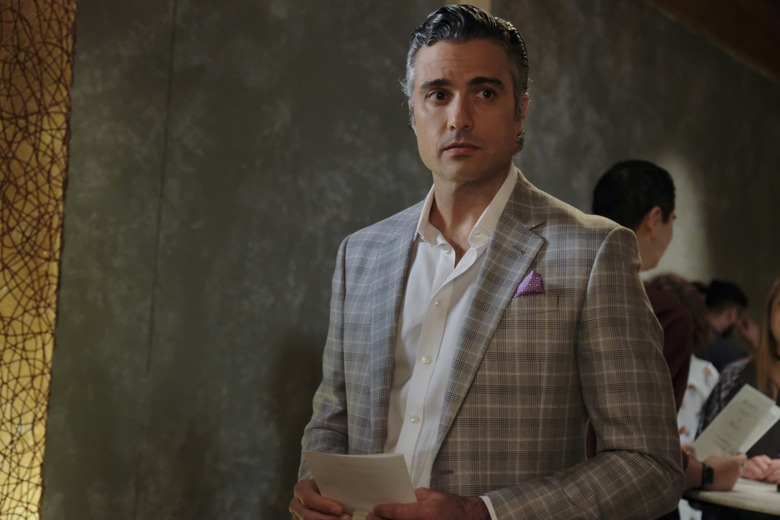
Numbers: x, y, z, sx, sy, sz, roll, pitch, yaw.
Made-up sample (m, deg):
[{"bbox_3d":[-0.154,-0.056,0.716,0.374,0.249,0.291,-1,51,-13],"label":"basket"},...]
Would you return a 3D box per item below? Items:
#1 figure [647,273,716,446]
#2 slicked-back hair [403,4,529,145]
[{"bbox_3d":[0.810,0.830,3.960,0.460,1.620,0.320,2,-3,14],"label":"figure"},{"bbox_3d":[0.109,-0.262,1.920,0.172,0.200,0.210,2,-3,12],"label":"slicked-back hair"}]

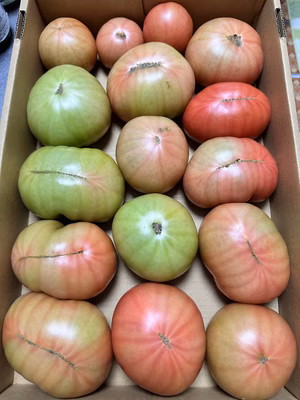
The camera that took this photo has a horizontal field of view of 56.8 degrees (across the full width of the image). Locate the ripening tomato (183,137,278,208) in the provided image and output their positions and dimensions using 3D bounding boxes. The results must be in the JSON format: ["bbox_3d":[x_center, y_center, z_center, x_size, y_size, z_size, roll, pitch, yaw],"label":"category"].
[{"bbox_3d":[0.091,-0.031,0.319,0.110,0.071,0.083,-6,76,-2],"label":"ripening tomato"}]

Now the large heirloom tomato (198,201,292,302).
[{"bbox_3d":[0.101,0.054,0.297,0.083,0.071,0.109,-22,77,-5],"label":"large heirloom tomato"}]

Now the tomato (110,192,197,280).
[{"bbox_3d":[0.006,0.038,0.302,0.088,0.069,0.097,-36,78,-8],"label":"tomato"}]

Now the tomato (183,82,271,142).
[{"bbox_3d":[0.093,-0.106,0.341,0.107,0.066,0.073,-5,76,-1],"label":"tomato"}]

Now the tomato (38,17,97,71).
[{"bbox_3d":[-0.104,-0.197,0.355,0.072,0.058,0.068,0,76,1],"label":"tomato"}]

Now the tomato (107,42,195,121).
[{"bbox_3d":[0.001,-0.141,0.333,0.105,0.069,0.098,0,76,1],"label":"tomato"}]

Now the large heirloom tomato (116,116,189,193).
[{"bbox_3d":[0.003,-0.051,0.310,0.080,0.071,0.087,0,76,1],"label":"large heirloom tomato"}]

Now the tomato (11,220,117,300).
[{"bbox_3d":[-0.086,0.061,0.284,0.106,0.073,0.079,0,76,1],"label":"tomato"}]

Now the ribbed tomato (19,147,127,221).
[{"bbox_3d":[-0.087,-0.019,0.313,0.122,0.076,0.085,12,76,3],"label":"ribbed tomato"}]

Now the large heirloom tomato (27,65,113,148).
[{"bbox_3d":[-0.094,-0.111,0.327,0.097,0.071,0.099,0,76,1],"label":"large heirloom tomato"}]

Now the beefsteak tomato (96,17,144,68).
[{"bbox_3d":[-0.039,-0.208,0.371,0.064,0.057,0.064,0,76,0],"label":"beefsteak tomato"}]

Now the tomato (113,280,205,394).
[{"bbox_3d":[0.009,0.134,0.277,0.088,0.072,0.103,-27,77,-7],"label":"tomato"}]

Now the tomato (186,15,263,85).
[{"bbox_3d":[0.092,-0.182,0.344,0.095,0.064,0.087,0,76,1],"label":"tomato"}]

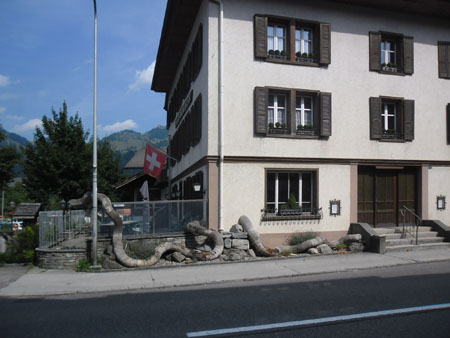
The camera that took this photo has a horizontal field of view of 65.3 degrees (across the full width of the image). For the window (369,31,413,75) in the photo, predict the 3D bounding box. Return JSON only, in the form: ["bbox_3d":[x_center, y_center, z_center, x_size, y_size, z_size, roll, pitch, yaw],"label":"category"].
[{"bbox_3d":[6.121,-4.277,12.950,1.850,1.530,0.220,0,-4,-15],"label":"window"}]

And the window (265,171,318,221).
[{"bbox_3d":[2.206,0.813,11.650,1.920,1.530,0.250,0,-4,-15],"label":"window"}]

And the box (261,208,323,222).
[{"bbox_3d":[2.159,1.509,11.400,2.150,0.450,0.300,0,-4,-15],"label":"box"}]

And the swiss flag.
[{"bbox_3d":[-3.340,-0.411,17.000,1.100,1.650,0.300,0,-4,-15],"label":"swiss flag"}]

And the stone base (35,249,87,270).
[{"bbox_3d":[-4.376,2.422,9.400,1.600,0.470,0.450,-2,-4,21],"label":"stone base"}]

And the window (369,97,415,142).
[{"bbox_3d":[6.092,-1.811,12.850,1.880,1.600,0.220,0,-4,-15],"label":"window"}]

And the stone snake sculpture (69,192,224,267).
[{"bbox_3d":[-2.171,1.635,9.650,4.050,1.920,1.000,0,-4,-15],"label":"stone snake sculpture"}]

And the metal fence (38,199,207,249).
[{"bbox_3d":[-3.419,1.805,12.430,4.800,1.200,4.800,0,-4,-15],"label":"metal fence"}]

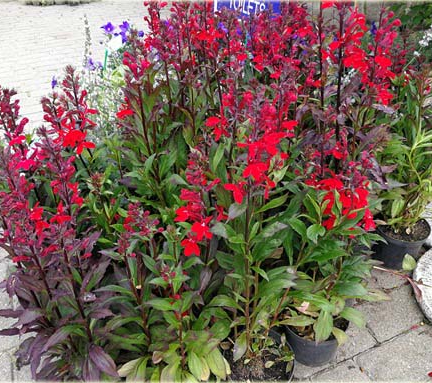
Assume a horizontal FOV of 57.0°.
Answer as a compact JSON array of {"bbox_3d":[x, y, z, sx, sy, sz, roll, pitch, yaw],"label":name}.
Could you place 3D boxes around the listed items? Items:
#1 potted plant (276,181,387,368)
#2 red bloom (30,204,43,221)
[{"bbox_3d":[0.303,0.252,1.111,0.257,0.572,0.257,0,34,0],"label":"potted plant"},{"bbox_3d":[-0.419,0.049,0.930,0.034,0.034,0.027,0,34,0],"label":"red bloom"}]

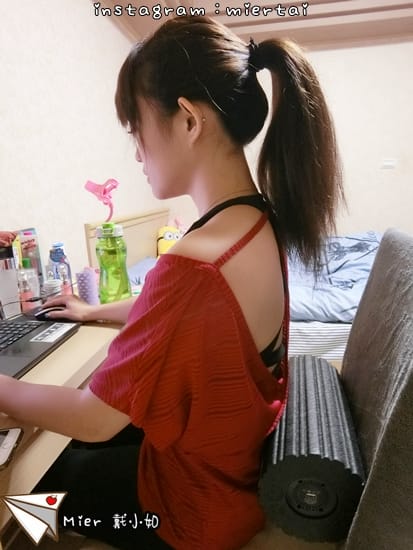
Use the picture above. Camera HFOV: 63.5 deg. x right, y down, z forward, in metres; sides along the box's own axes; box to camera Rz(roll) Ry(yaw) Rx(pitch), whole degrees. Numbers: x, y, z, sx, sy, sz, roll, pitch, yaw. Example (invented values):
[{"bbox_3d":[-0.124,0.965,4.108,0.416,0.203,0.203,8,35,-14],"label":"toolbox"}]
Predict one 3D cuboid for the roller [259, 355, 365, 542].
[{"bbox_3d":[0.187,0.283,0.601,0.150,0.150,0.300,3,15,14],"label":"roller"}]

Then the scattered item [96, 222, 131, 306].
[{"bbox_3d":[-0.246,-0.025,0.878,0.081,0.220,0.081,-5,15,-15],"label":"scattered item"}]

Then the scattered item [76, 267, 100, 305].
[{"bbox_3d":[-0.307,0.034,0.871,0.050,0.110,0.052,-4,15,-13],"label":"scattered item"}]

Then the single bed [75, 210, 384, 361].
[{"bbox_3d":[0.515,0.102,1.964,2.050,0.870,1.080,3,15,13],"label":"single bed"}]

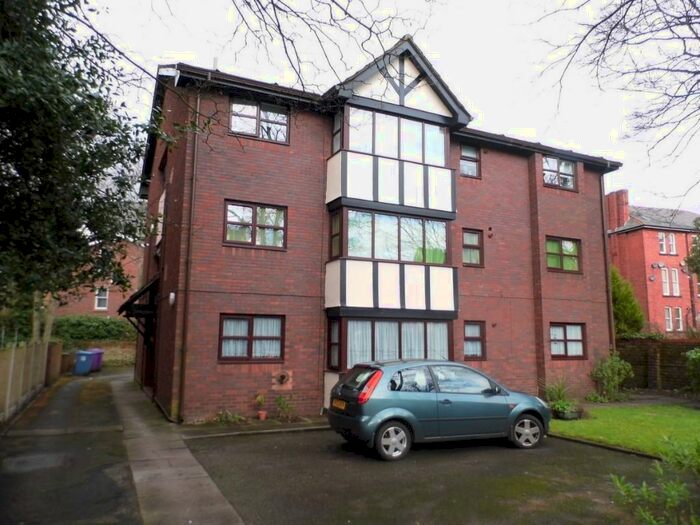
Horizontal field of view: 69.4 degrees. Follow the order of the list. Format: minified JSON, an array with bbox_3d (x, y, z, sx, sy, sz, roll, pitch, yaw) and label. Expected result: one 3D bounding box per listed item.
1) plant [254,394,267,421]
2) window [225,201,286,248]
[{"bbox_3d":[-1.952,3.167,11.205,0.250,0.610,0.250,4,-9,-26],"label":"plant"},{"bbox_3d":[-2.123,-0.821,11.503,1.459,1.054,0.120,4,-9,-25],"label":"window"}]

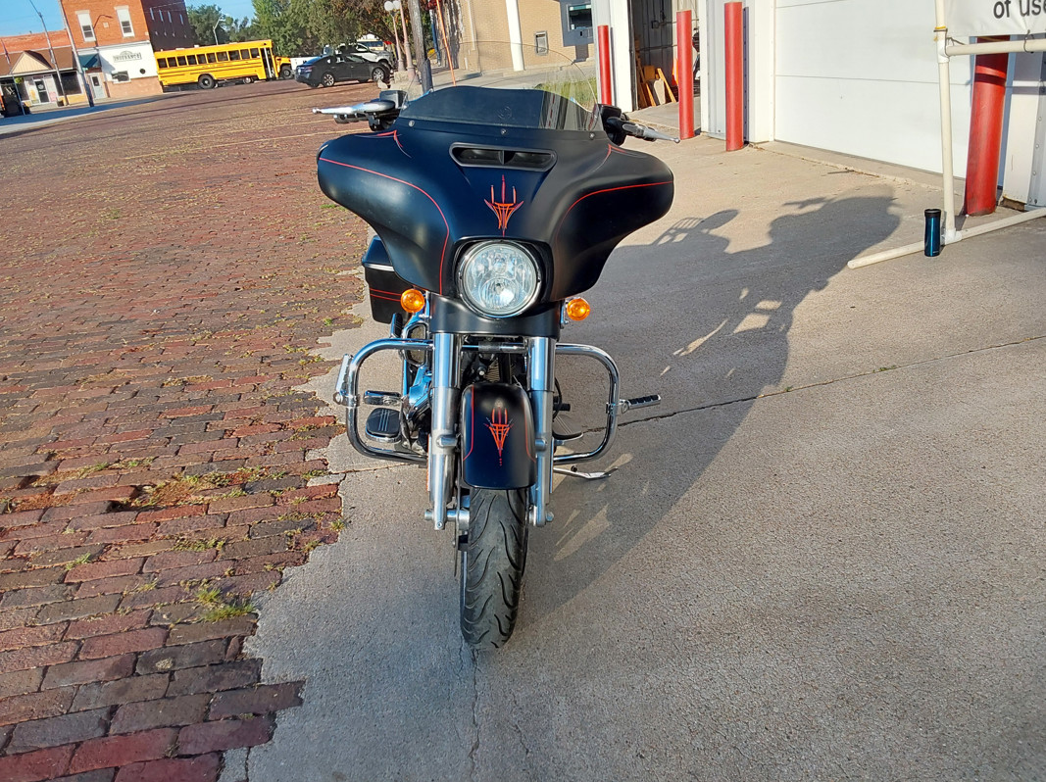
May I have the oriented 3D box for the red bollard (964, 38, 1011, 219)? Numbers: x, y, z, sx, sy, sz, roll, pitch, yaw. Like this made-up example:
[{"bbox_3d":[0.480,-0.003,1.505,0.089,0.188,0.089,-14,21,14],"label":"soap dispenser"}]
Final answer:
[{"bbox_3d":[2.753,-1.731,4.960,0.170,1.360,0.170,-9,23,-7],"label":"red bollard"}]

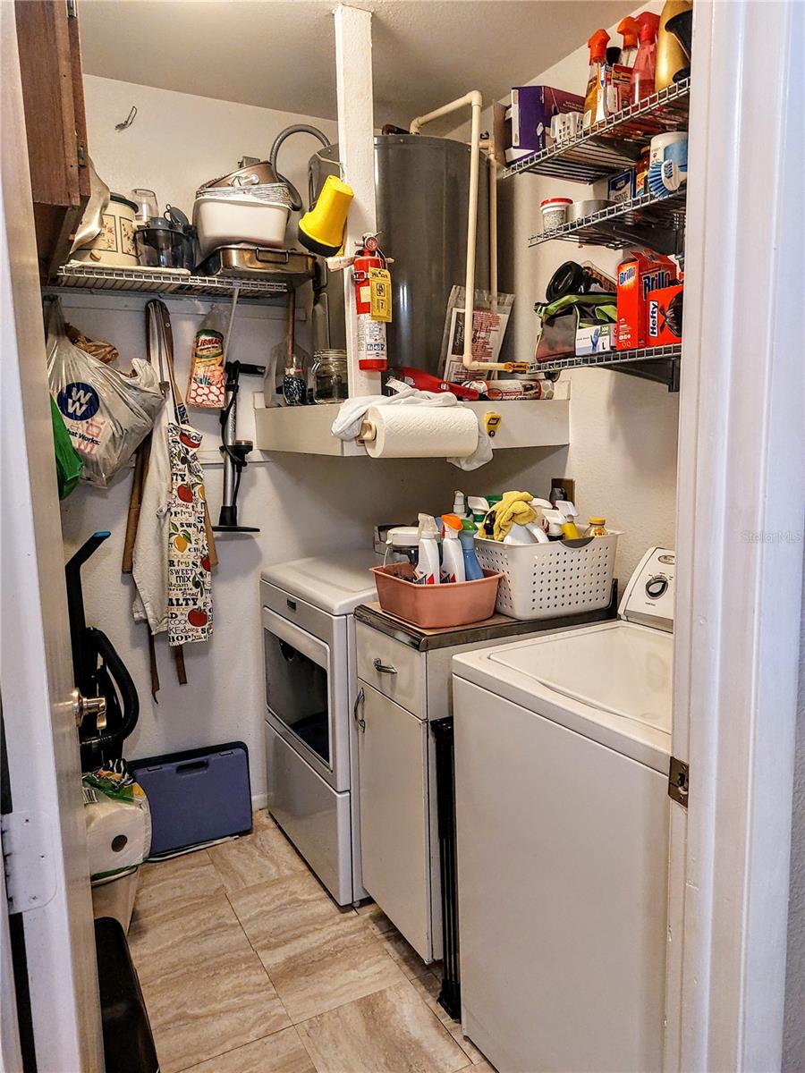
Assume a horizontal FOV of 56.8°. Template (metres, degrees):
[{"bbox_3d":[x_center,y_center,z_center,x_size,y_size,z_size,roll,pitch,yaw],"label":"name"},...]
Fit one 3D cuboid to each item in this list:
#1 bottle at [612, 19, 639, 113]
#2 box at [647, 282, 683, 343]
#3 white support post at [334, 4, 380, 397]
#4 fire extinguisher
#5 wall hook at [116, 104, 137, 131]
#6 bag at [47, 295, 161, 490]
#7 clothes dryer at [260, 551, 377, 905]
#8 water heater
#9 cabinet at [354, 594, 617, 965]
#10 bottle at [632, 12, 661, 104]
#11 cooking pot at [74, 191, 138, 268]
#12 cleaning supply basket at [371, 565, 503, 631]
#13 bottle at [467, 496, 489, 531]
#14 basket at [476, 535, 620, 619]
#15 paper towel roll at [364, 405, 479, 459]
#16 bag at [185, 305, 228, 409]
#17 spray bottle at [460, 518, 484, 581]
[{"bbox_3d":[0.550,-1.123,1.819,0.095,0.275,0.065,-6,9,-29],"label":"bottle"},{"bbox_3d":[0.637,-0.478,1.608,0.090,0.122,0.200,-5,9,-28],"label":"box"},{"bbox_3d":[-0.118,-0.867,2.028,0.088,1.030,0.045,-6,9,-29],"label":"white support post"},{"bbox_3d":[-0.079,-0.623,1.995,0.110,0.365,0.100,-1,8,0],"label":"fire extinguisher"},{"bbox_3d":[-0.846,-1.288,2.288,0.055,0.060,0.065,-5,9,-28],"label":"wall hook"},{"bbox_3d":[-0.912,-0.434,2.279,0.345,0.560,0.200,-6,9,-29],"label":"bag"},{"bbox_3d":[-0.040,0.564,2.590,0.690,0.970,0.690,-6,9,-29],"label":"clothes dryer"},{"bbox_3d":[-0.003,-0.800,2.446,0.575,0.760,0.575,-1,8,0],"label":"water heater"},{"bbox_3d":[0.224,0.622,2.033,0.600,0.890,0.375,-5,9,-28],"label":"cabinet"},{"bbox_3d":[0.564,-1.093,1.730,0.090,0.245,0.065,2,8,25],"label":"bottle"},{"bbox_3d":[-0.876,-0.881,2.183,0.225,0.225,0.225,-3,8,-13],"label":"cooking pot"},{"bbox_3d":[0.081,0.143,1.869,0.255,0.112,0.270,-6,9,-29],"label":"cleaning supply basket"},{"bbox_3d":[0.211,0.026,2.067,0.095,0.262,0.060,-6,9,-29],"label":"bottle"},{"bbox_3d":[0.311,0.080,1.997,0.365,0.188,0.390,-6,9,-29],"label":"basket"},{"bbox_3d":[0.050,-0.283,1.998,0.280,0.140,0.140,-5,9,-28],"label":"paper towel roll"},{"bbox_3d":[-0.652,-0.595,2.465,0.135,0.335,0.050,-5,9,-28],"label":"bag"},{"bbox_3d":[0.173,0.079,1.840,0.090,0.230,0.070,2,8,21],"label":"spray bottle"}]

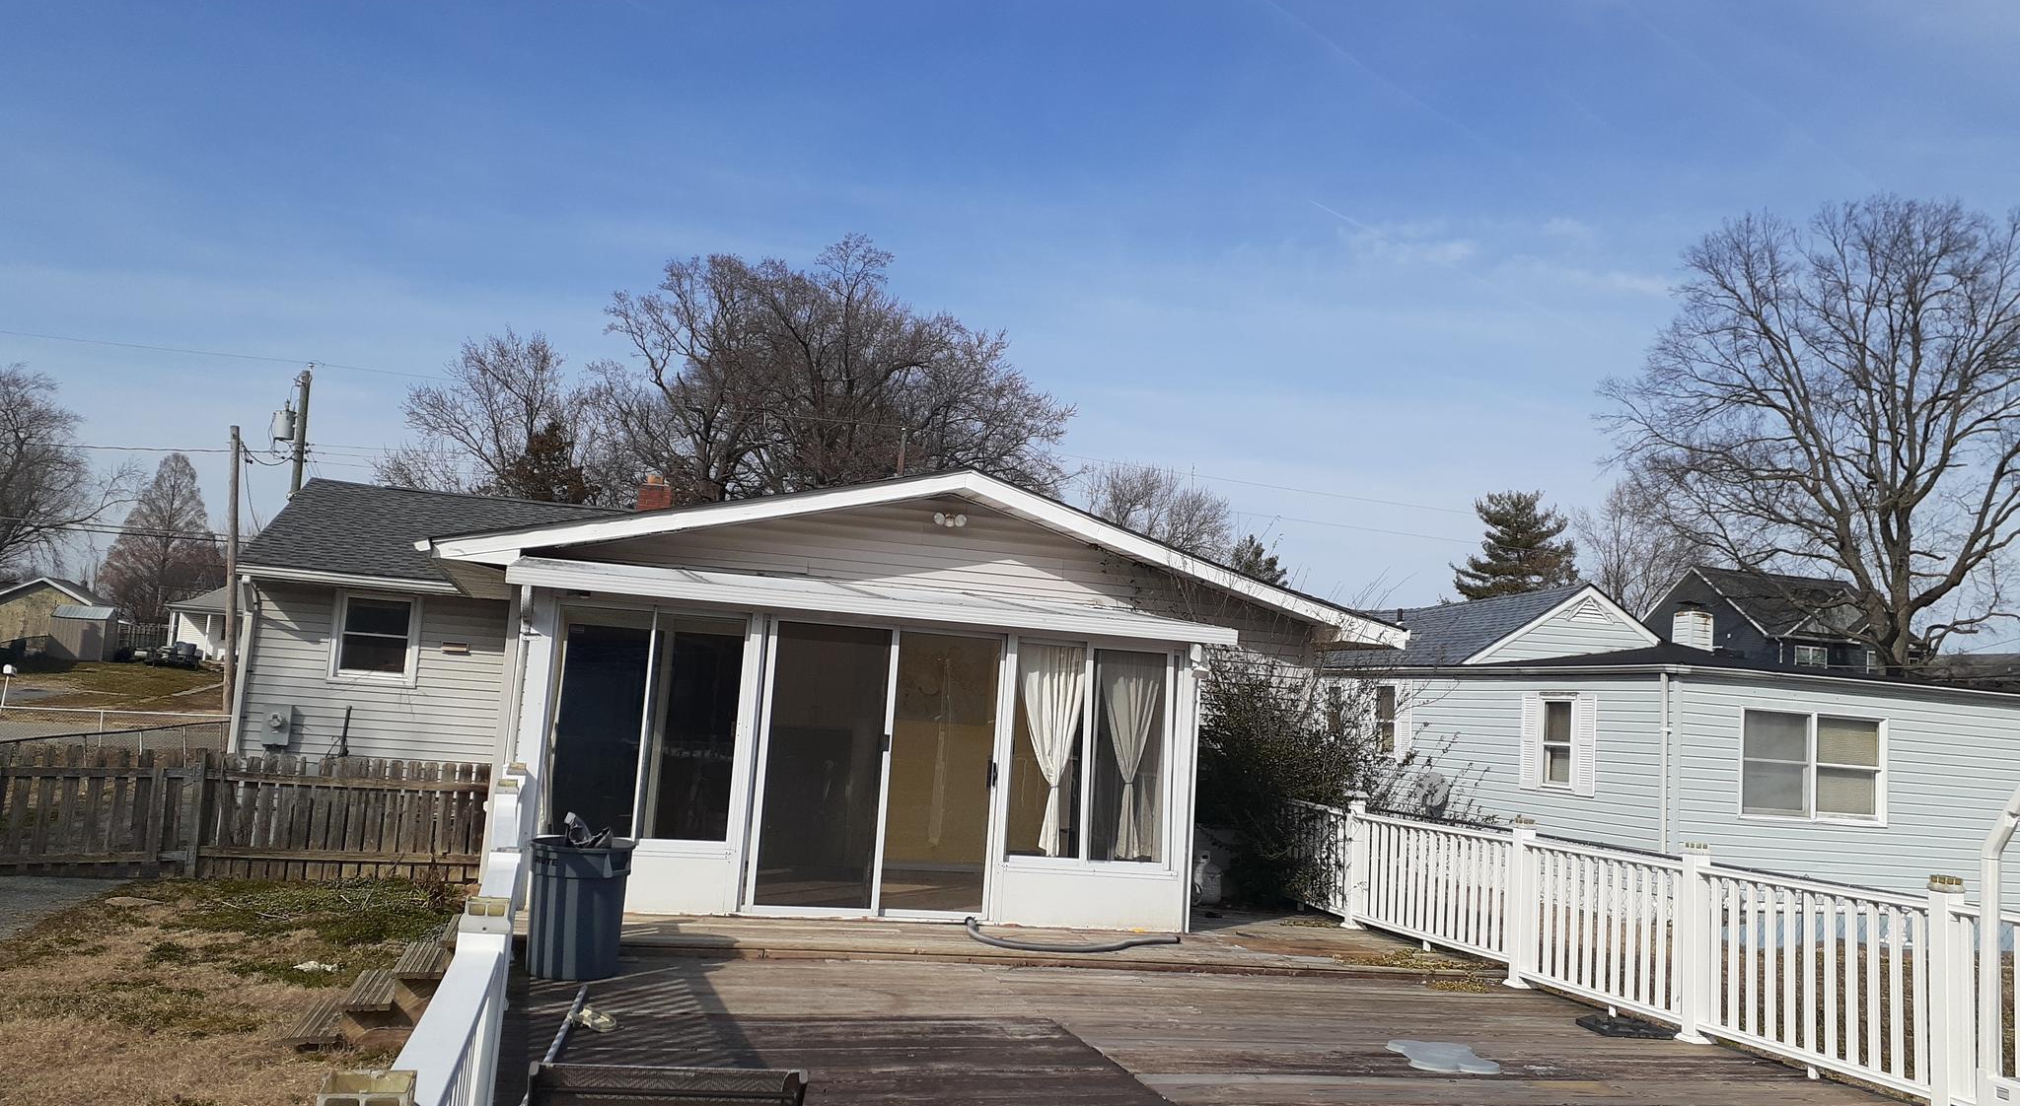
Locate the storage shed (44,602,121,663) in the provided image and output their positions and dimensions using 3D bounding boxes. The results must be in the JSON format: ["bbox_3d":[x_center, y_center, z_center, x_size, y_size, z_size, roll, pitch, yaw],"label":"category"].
[{"bbox_3d":[-38.890,3.358,66.000,2.120,2.320,1.750,5,-6,-13],"label":"storage shed"}]

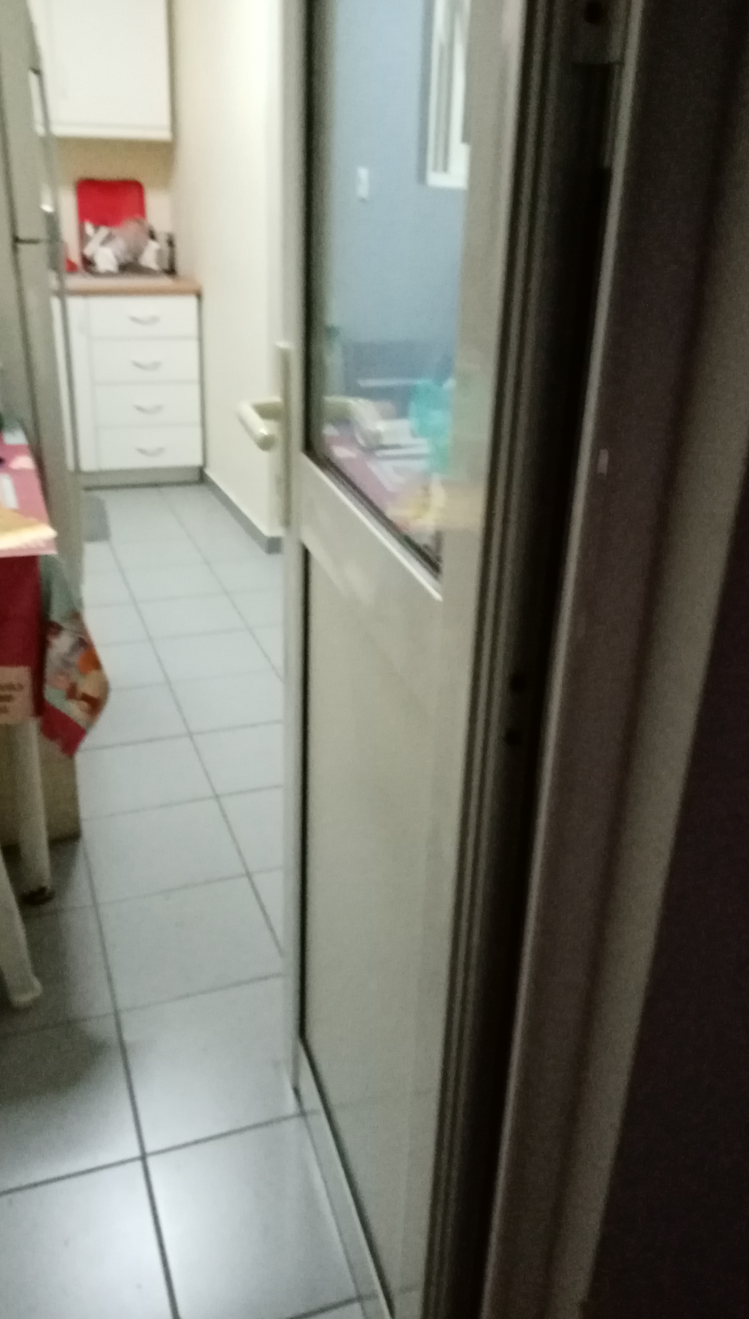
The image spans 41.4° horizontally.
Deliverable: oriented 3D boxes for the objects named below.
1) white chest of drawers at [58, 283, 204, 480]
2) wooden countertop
[{"bbox_3d":[-1.133,-1.303,4.544,0.572,0.748,0.556,-7,28,-20],"label":"white chest of drawers"},{"bbox_3d":[-1.103,-1.653,4.371,0.581,0.035,0.581,-7,28,-20],"label":"wooden countertop"}]

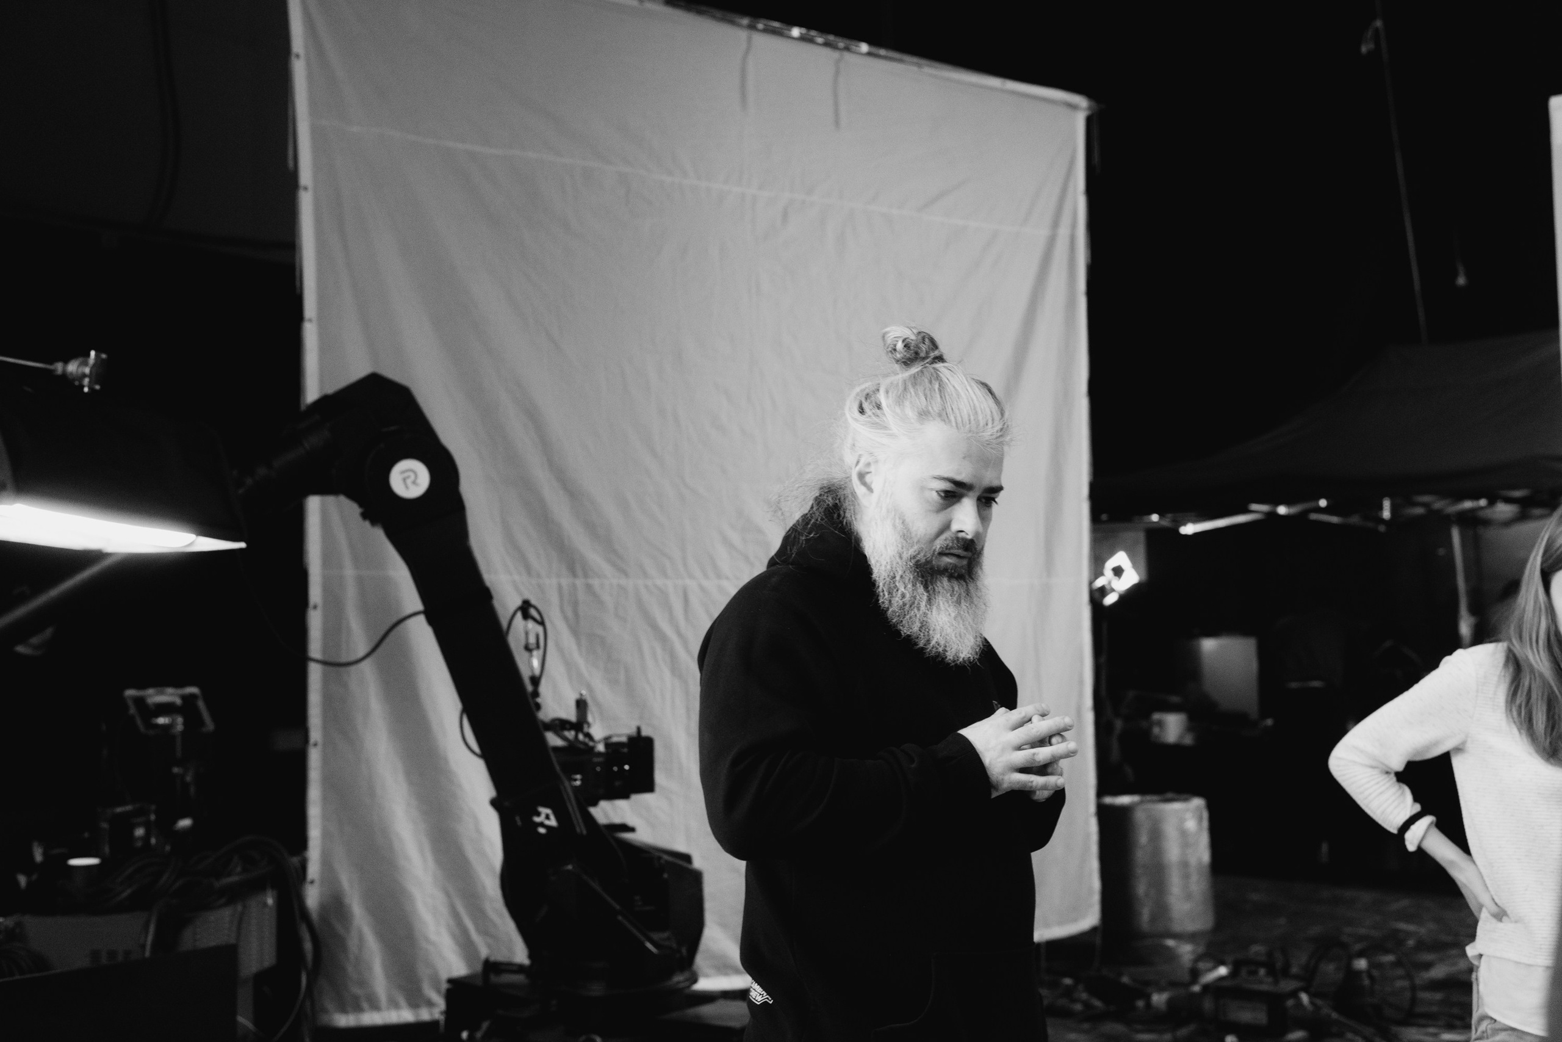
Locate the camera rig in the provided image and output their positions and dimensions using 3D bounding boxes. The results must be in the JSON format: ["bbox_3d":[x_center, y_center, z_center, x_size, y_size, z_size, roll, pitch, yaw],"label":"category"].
[{"bbox_3d":[-0.718,0.379,3.950,1.060,1.400,0.480,-1,-3,0],"label":"camera rig"}]

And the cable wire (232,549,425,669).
[{"bbox_3d":[-1.026,0.201,3.950,0.430,0.260,0.090,-1,-3,0],"label":"cable wire"}]

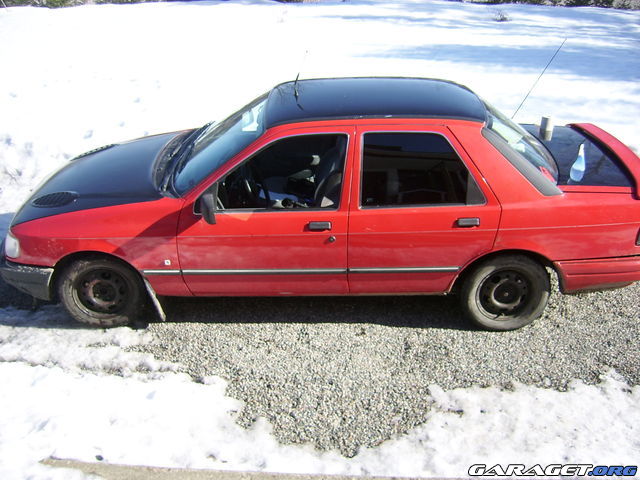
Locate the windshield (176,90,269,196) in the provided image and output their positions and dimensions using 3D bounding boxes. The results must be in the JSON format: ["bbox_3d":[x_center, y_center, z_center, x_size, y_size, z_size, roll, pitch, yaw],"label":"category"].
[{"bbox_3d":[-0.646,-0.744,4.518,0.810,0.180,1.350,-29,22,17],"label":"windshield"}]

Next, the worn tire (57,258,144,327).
[{"bbox_3d":[-1.421,0.314,4.278,0.565,0.565,0.180,0,27,3],"label":"worn tire"}]

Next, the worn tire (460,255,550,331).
[{"bbox_3d":[1.183,0.320,4.133,0.565,0.565,0.180,0,27,3],"label":"worn tire"}]

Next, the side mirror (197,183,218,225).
[{"bbox_3d":[-0.657,-0.190,3.807,0.100,0.130,0.180,0,27,3],"label":"side mirror"}]

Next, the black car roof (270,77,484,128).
[{"bbox_3d":[0.367,-0.951,4.355,1.420,0.130,1.110,0,27,3],"label":"black car roof"}]

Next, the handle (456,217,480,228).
[{"bbox_3d":[0.879,-0.102,3.821,0.140,0.050,0.040,0,27,3],"label":"handle"}]

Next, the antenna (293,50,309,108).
[{"bbox_3d":[-0.118,-1.094,4.343,0.050,0.342,0.040,12,27,-3],"label":"antenna"}]

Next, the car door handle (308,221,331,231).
[{"bbox_3d":[0.004,-0.087,3.879,0.145,0.050,0.040,0,27,3],"label":"car door handle"}]

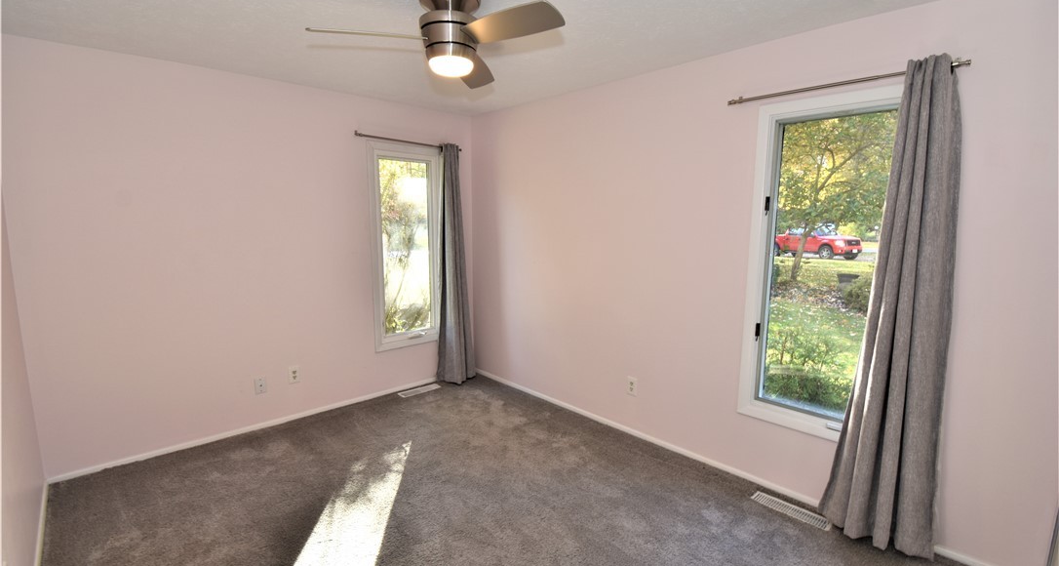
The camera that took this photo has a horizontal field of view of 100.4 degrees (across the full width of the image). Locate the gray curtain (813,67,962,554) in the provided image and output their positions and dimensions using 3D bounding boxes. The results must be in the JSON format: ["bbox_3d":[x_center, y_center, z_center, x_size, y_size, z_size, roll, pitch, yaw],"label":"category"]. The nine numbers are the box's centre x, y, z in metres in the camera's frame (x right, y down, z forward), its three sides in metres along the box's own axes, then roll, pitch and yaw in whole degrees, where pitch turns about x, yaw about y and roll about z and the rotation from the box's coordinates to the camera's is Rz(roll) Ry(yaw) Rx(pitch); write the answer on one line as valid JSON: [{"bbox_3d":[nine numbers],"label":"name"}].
[{"bbox_3d":[1.653,0.147,1.966,0.453,2.187,0.153,9,12,43],"label":"gray curtain"}]

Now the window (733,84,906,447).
[{"bbox_3d":[1.474,-0.060,2.263,0.650,1.706,0.089,9,12,43],"label":"window"}]

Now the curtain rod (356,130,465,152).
[{"bbox_3d":[-0.952,-1.140,3.567,0.913,0.044,0.094,-7,11,-39],"label":"curtain rod"}]

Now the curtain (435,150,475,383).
[{"bbox_3d":[-0.639,-0.139,3.928,0.404,2.128,0.148,-7,11,-39],"label":"curtain"}]

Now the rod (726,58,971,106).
[{"bbox_3d":[1.431,-0.926,2.085,0.936,0.044,0.094,9,12,43],"label":"rod"}]

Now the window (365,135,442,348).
[{"bbox_3d":[-1.024,-0.291,3.729,0.650,1.675,0.089,-7,11,-39],"label":"window"}]

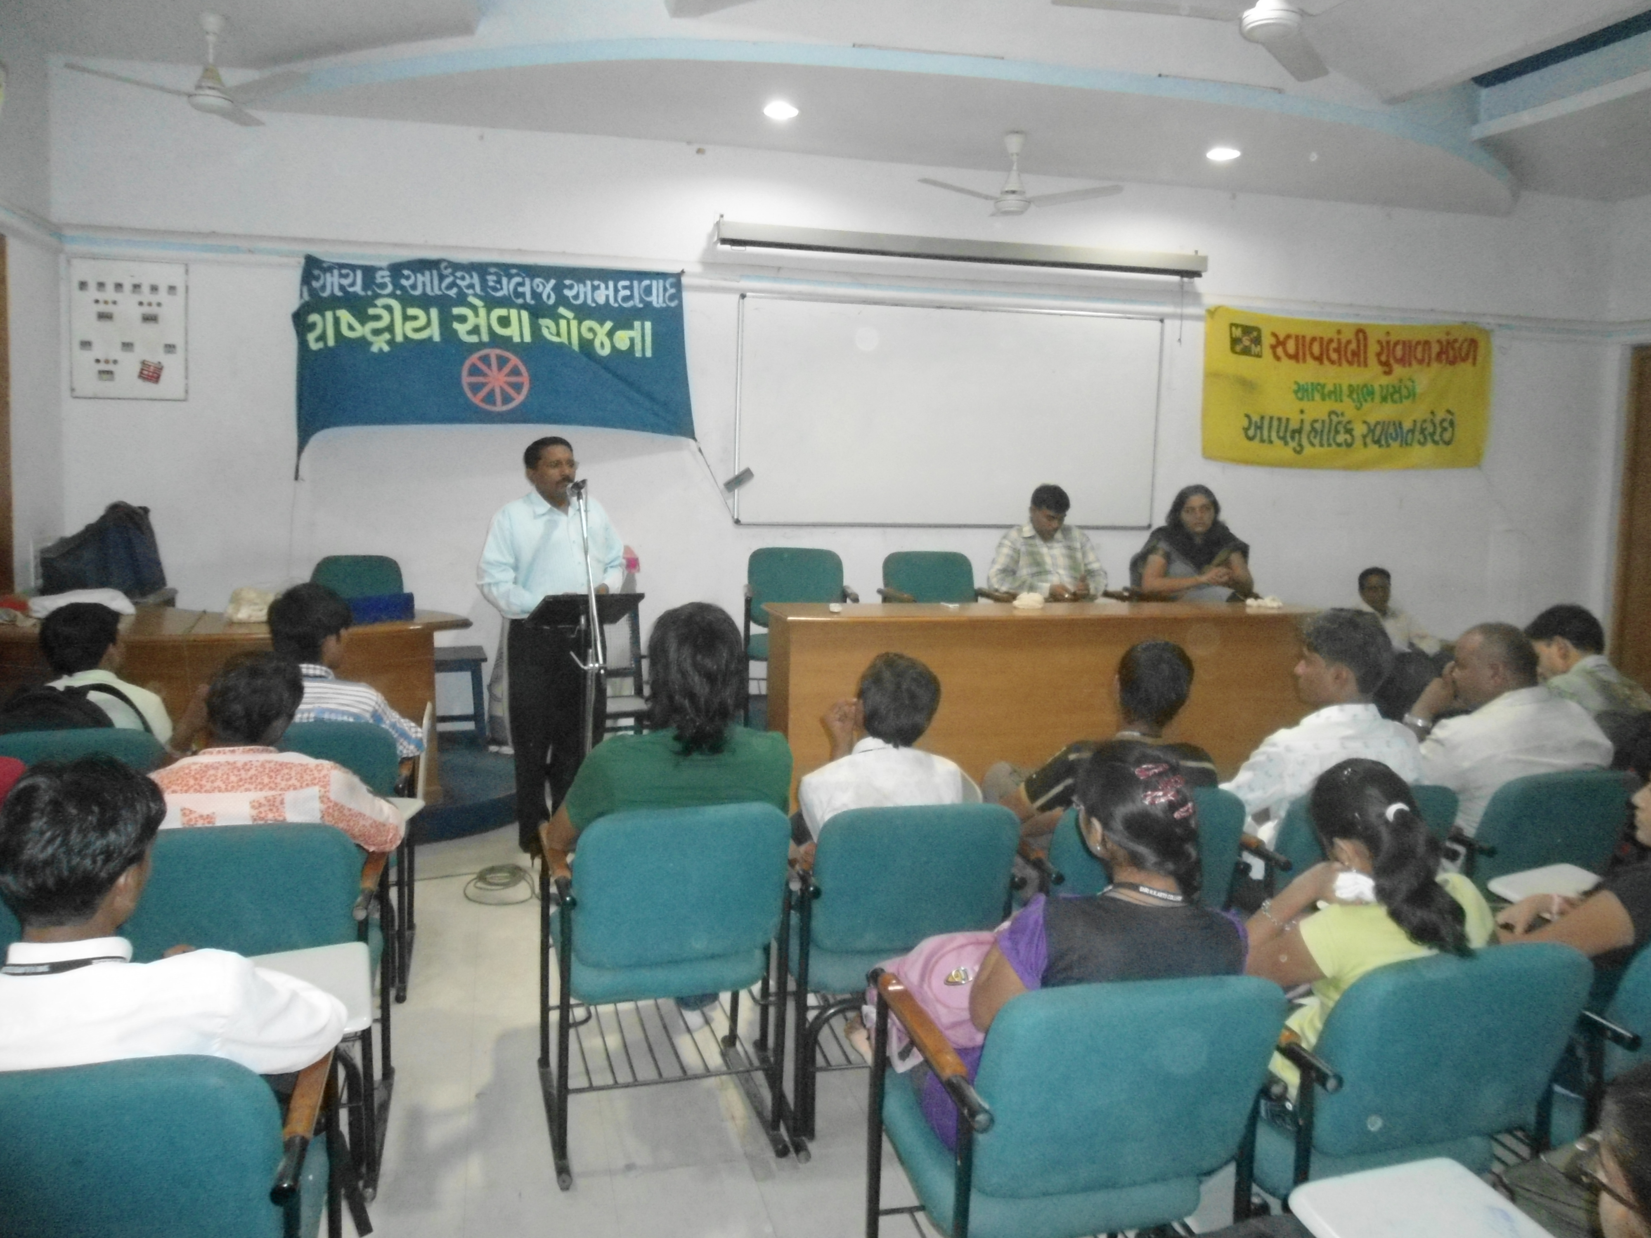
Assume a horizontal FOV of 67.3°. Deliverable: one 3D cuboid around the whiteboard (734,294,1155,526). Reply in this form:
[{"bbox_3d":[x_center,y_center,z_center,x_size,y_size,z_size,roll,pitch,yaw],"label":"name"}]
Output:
[{"bbox_3d":[0.734,-1.127,6.961,2.496,1.216,0.030,0,5,-14],"label":"whiteboard"}]

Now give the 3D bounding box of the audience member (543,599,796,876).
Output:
[{"bbox_3d":[-0.403,0.549,3.062,0.600,1.200,0.720,0,6,-16],"label":"audience member"}]

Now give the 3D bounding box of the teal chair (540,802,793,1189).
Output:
[{"bbox_3d":[-0.387,0.766,2.897,0.530,0.810,0.660,-1,5,-16],"label":"teal chair"}]

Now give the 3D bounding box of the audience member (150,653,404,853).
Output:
[{"bbox_3d":[-1.237,0.602,2.854,0.550,1.100,0.720,0,6,-14],"label":"audience member"}]

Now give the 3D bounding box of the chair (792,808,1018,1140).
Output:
[{"bbox_3d":[0.126,0.764,3.007,0.530,0.810,0.660,0,5,-14],"label":"chair"}]

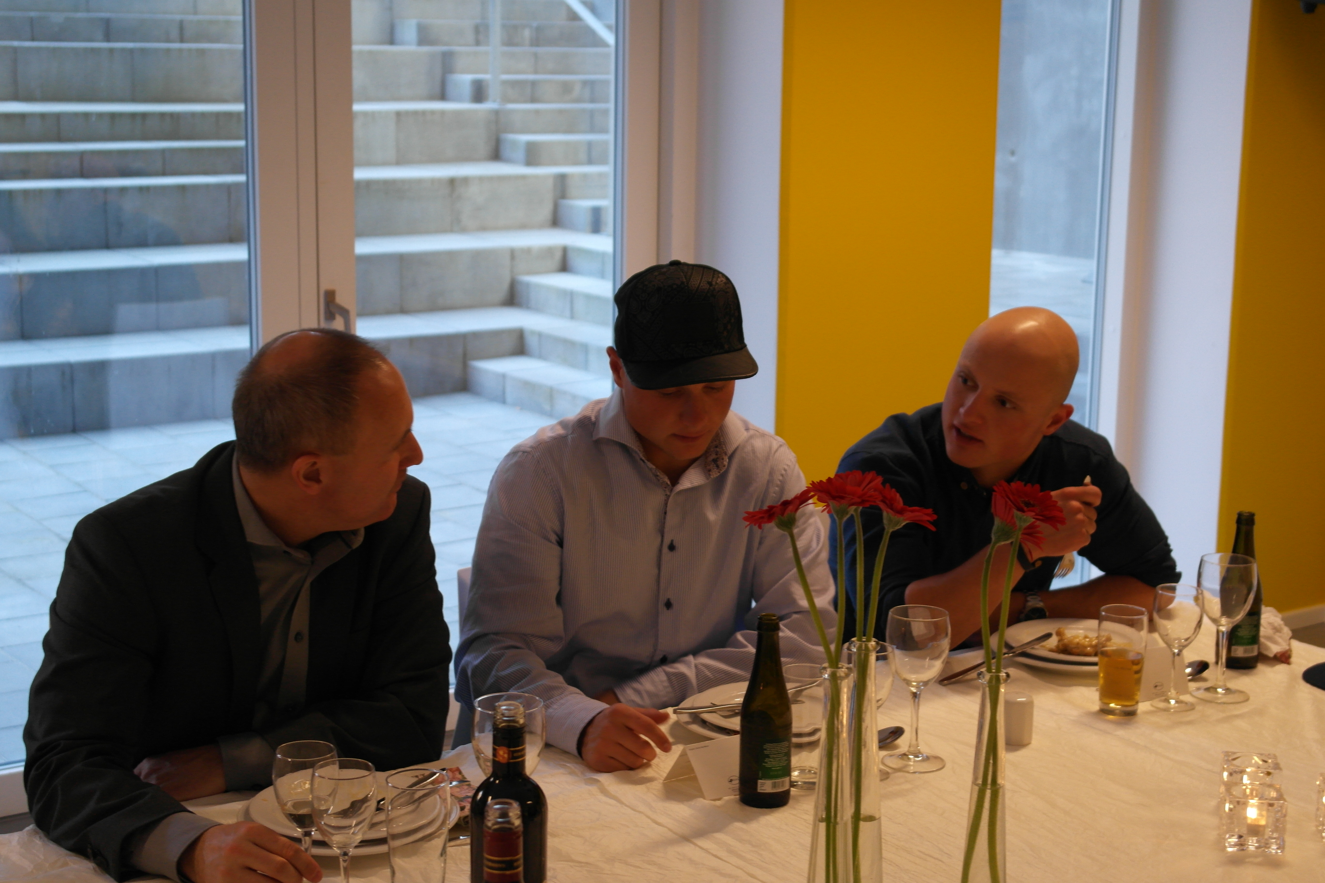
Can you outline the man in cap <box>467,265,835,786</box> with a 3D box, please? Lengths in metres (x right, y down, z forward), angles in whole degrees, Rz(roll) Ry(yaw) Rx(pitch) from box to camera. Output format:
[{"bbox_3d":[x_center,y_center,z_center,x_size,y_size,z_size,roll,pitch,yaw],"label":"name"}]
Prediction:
[{"bbox_3d":[-0.006,0.417,3.002,0.560,1.330,0.700,-4,12,-22],"label":"man in cap"}]

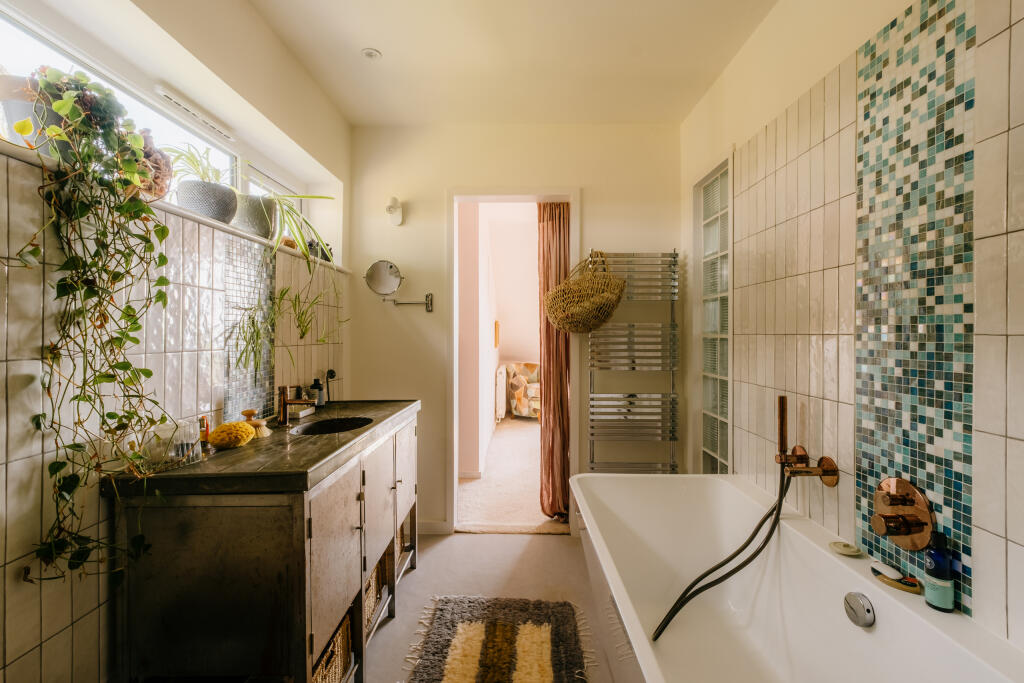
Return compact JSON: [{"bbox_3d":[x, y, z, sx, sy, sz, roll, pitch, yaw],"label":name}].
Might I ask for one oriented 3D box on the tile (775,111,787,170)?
[{"bbox_3d":[1.001,-0.743,1.581,0.010,0.203,0.062,0,1,1],"label":"tile"}]

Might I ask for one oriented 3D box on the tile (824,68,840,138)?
[{"bbox_3d":[0.985,-0.730,1.303,0.010,0.200,0.060,0,0,0],"label":"tile"}]

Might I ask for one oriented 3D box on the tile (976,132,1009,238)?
[{"bbox_3d":[0.989,-0.319,0.877,0.009,0.202,0.058,0,0,0],"label":"tile"}]

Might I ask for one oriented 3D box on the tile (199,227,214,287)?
[{"bbox_3d":[-0.994,-0.274,1.379,0.009,0.202,0.062,0,0,1],"label":"tile"}]

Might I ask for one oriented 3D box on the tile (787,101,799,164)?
[{"bbox_3d":[0.994,-0.736,1.508,0.009,0.202,0.061,0,0,0],"label":"tile"}]

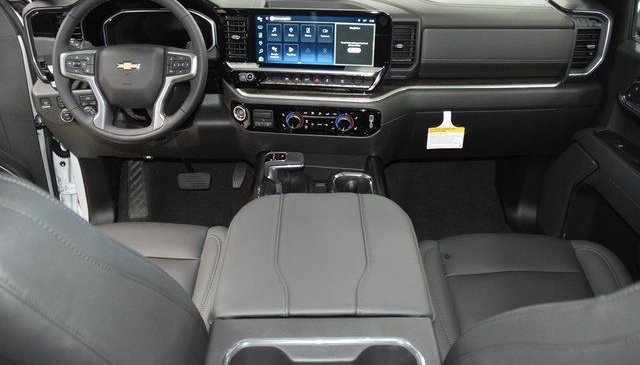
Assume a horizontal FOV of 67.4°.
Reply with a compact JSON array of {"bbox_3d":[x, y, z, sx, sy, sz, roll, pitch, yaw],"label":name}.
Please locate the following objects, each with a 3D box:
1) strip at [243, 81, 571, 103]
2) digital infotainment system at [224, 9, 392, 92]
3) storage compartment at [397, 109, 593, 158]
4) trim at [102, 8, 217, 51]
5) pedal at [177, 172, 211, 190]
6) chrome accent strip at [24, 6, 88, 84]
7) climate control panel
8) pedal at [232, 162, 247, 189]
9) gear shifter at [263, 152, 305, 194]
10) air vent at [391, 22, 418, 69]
[{"bbox_3d":[0.219,-0.254,1.342,0.900,0.050,0.085,0,26,0],"label":"strip"},{"bbox_3d":[-0.031,-0.356,1.290,0.435,0.210,0.090,4,24,7],"label":"digital infotainment system"},{"bbox_3d":[0.513,-0.146,1.403,0.520,0.145,0.120,-1,26,-3],"label":"storage compartment"},{"bbox_3d":[-0.441,-0.421,1.325,0.300,0.120,0.050,0,18,0],"label":"trim"},{"bbox_3d":[-0.448,-0.007,1.699,0.120,0.066,0.040,0,-4,0],"label":"pedal"},{"bbox_3d":[-0.718,-0.376,1.319,0.160,0.200,0.060,0,26,0],"label":"chrome accent strip"},{"bbox_3d":[-0.041,-0.178,1.359,0.415,0.090,0.060,4,22,7],"label":"climate control panel"},{"bbox_3d":[-0.289,-0.029,1.722,0.052,0.125,0.040,0,-7,0],"label":"pedal"},{"bbox_3d":[-0.096,-0.024,1.251,0.100,0.130,0.085,0,16,0],"label":"gear shifter"},{"bbox_3d":[0.230,-0.372,1.304,0.078,0.127,0.050,0,26,0],"label":"air vent"}]

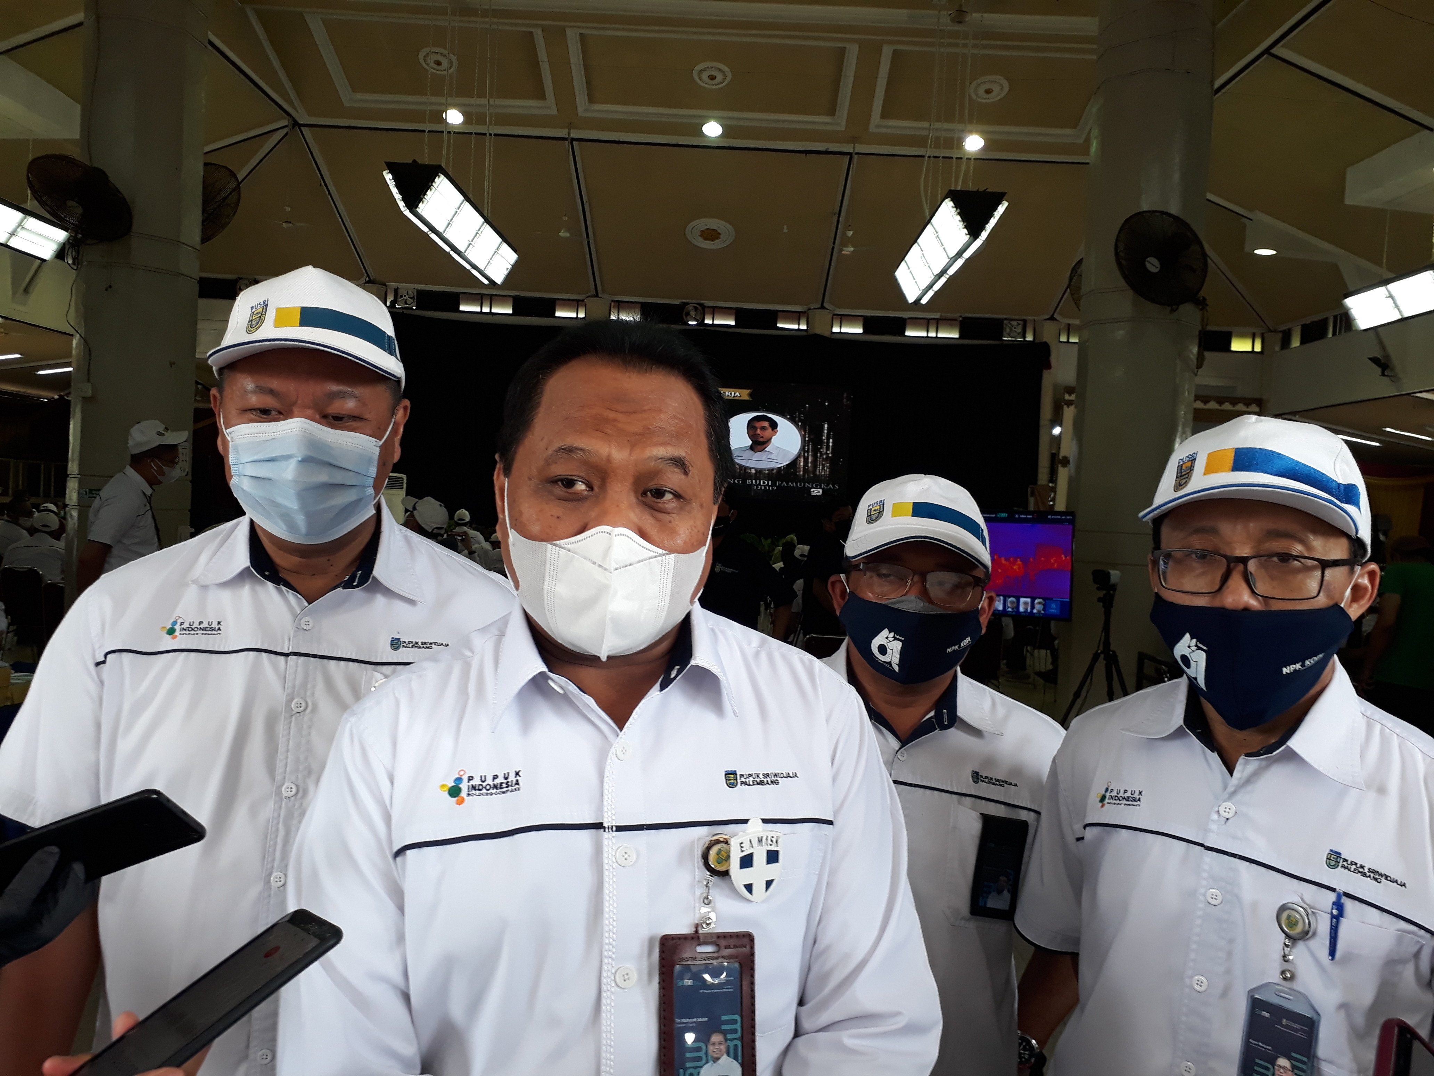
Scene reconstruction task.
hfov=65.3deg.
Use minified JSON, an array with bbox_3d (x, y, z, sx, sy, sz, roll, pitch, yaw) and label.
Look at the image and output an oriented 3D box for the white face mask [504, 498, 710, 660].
[{"bbox_3d":[-0.081,0.032,0.819,0.150,0.110,0.100,4,2,-9],"label":"white face mask"}]

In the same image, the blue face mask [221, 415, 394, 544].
[{"bbox_3d":[-0.370,-0.055,1.011,0.140,0.112,0.100,2,2,-17],"label":"blue face mask"}]

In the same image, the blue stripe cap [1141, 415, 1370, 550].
[{"bbox_3d":[0.484,-0.046,0.999,0.172,0.128,0.265,2,0,32],"label":"blue stripe cap"}]

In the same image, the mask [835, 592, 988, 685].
[{"bbox_3d":[0.220,0.111,1.277,0.152,0.102,0.100,7,2,10],"label":"mask"}]

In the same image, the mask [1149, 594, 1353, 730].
[{"bbox_3d":[0.455,0.100,0.966,0.152,0.112,0.100,2,0,32],"label":"mask"}]

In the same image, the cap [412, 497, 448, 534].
[{"bbox_3d":[-1.494,-0.118,5.750,0.172,0.135,0.270,1,28,-48],"label":"cap"}]

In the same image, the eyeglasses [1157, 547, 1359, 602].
[{"bbox_3d":[0.477,0.030,0.995,0.142,0.042,0.145,2,0,32],"label":"eyeglasses"}]

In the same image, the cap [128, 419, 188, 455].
[{"bbox_3d":[-2.551,-0.457,5.100,0.270,0.135,0.172,-11,3,-6],"label":"cap"}]

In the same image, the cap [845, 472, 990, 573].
[{"bbox_3d":[0.236,-0.013,1.313,0.172,0.125,0.265,7,2,10],"label":"cap"}]

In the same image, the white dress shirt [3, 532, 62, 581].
[{"bbox_3d":[-4.696,0.265,7.900,0.500,0.640,0.280,3,2,2],"label":"white dress shirt"}]

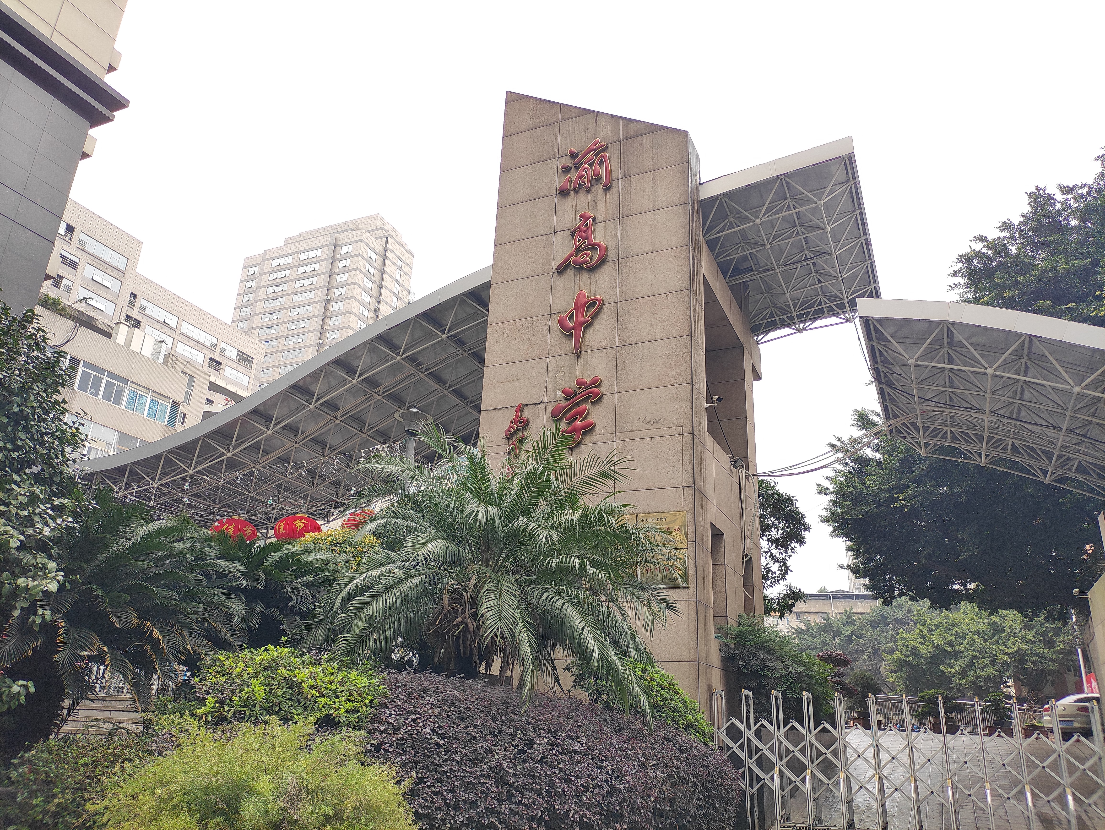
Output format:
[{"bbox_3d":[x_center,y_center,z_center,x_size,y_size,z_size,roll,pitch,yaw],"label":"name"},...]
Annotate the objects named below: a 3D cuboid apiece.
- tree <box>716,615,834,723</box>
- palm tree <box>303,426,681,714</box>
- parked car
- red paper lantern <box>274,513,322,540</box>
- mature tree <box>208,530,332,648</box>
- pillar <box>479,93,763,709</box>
[{"bbox_3d":[3.841,4.115,12.817,1.500,1.950,2.600,-7,-22,24],"label":"tree"},{"bbox_3d":[-0.724,1.931,9.500,4.300,3.650,4.200,-7,-22,24],"label":"palm tree"},{"bbox_3d":[18.787,10.234,26.871,4.650,1.470,1.800,12,-22,-24],"label":"parked car"},{"bbox_3d":[-5.742,2.608,18.000,1.050,0.780,1.050,-7,-22,24],"label":"red paper lantern"},{"bbox_3d":[-4.263,2.919,12.000,2.100,2.600,2.100,-7,-22,24],"label":"mature tree"},{"bbox_3d":[1.447,0.044,14.685,3.630,12.420,4.620,-7,-22,24],"label":"pillar"}]

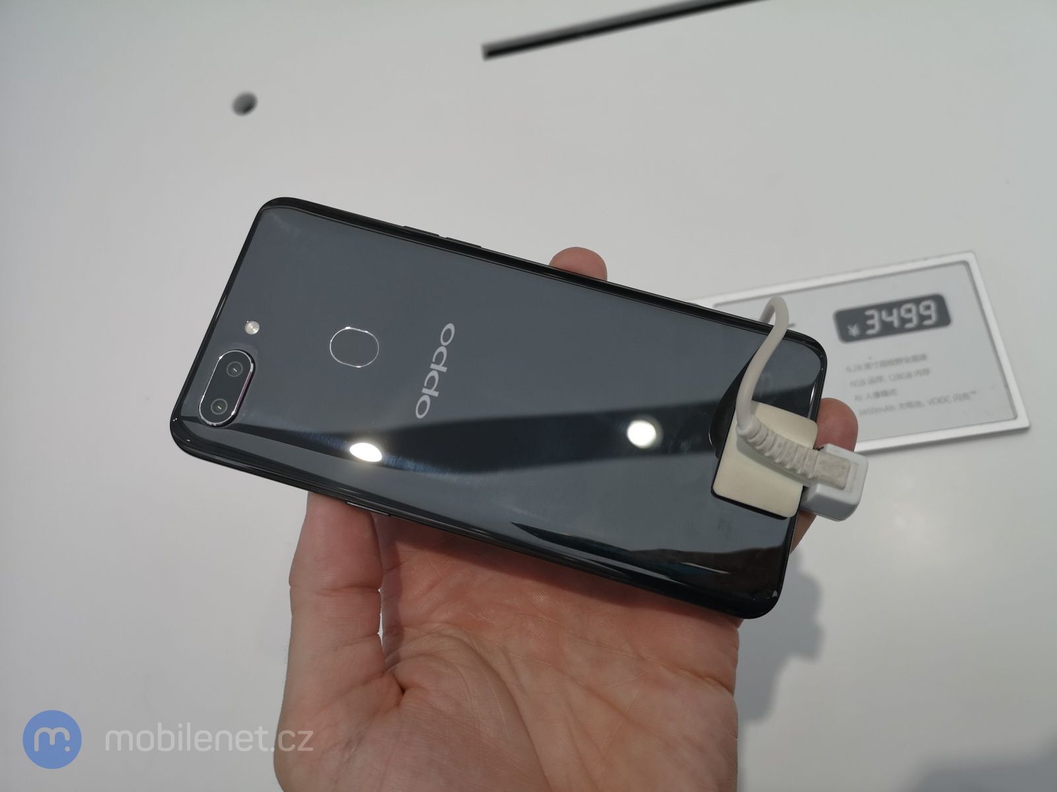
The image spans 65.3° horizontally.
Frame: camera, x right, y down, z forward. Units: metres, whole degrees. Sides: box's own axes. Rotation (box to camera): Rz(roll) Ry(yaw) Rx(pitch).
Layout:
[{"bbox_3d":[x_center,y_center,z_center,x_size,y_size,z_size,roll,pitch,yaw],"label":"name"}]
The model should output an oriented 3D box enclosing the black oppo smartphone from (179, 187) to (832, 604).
[{"bbox_3d":[-0.007,-0.001,0.211,0.156,0.008,0.075,16,73,4],"label":"black oppo smartphone"}]

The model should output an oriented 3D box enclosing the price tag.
[{"bbox_3d":[0.150,-0.016,0.387,0.132,0.008,0.086,-9,71,8],"label":"price tag"}]

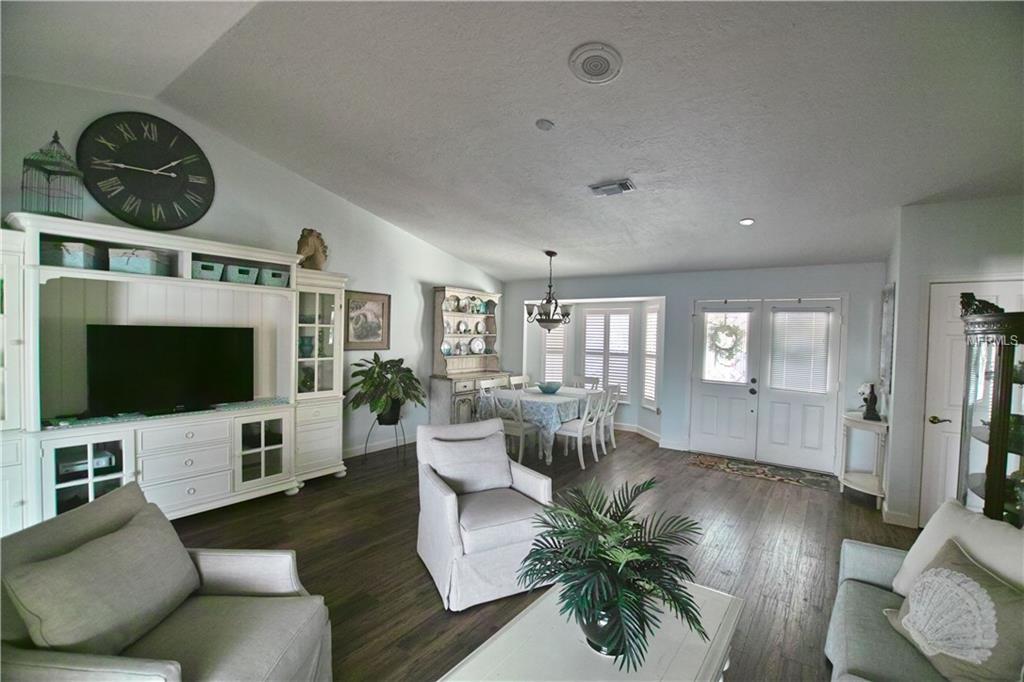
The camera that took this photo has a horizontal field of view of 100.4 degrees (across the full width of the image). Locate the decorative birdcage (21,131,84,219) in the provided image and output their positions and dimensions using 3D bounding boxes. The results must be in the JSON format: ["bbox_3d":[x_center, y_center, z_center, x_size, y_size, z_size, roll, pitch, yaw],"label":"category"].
[{"bbox_3d":[-3.105,-1.114,2.897,0.220,0.630,0.220,1,2,-9],"label":"decorative birdcage"}]

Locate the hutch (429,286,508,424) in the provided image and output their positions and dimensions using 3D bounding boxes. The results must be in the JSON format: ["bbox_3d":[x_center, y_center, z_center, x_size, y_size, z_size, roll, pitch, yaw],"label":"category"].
[{"bbox_3d":[-0.590,0.344,6.554,0.470,2.200,1.360,2,1,38],"label":"hutch"}]

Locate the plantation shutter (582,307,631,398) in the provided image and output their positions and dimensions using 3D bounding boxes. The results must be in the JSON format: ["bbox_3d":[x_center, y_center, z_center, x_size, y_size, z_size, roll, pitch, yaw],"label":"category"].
[{"bbox_3d":[1.552,0.219,7.075,0.860,1.490,0.070,2,2,36],"label":"plantation shutter"}]

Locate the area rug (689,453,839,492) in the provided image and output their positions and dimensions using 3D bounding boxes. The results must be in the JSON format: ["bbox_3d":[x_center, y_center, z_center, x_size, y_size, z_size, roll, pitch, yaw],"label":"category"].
[{"bbox_3d":[2.923,1.524,5.027,1.500,0.012,0.580,2,2,36],"label":"area rug"}]

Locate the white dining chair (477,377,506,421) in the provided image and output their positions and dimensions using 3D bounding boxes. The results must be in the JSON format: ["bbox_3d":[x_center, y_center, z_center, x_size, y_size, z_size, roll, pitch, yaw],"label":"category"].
[{"bbox_3d":[-0.155,1.011,6.008,0.500,0.910,0.460,2,1,35],"label":"white dining chair"}]

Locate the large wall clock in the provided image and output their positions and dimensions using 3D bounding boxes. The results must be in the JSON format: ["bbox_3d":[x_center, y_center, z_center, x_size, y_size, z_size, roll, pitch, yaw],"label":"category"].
[{"bbox_3d":[-3.004,-1.407,3.575,0.045,0.910,0.910,2,2,36],"label":"large wall clock"}]

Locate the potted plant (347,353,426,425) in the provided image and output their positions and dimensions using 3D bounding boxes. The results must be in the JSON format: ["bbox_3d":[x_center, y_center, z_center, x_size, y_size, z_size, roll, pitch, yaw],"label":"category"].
[{"bbox_3d":[-1.495,0.578,5.080,0.920,0.870,0.850,1,1,0],"label":"potted plant"}]

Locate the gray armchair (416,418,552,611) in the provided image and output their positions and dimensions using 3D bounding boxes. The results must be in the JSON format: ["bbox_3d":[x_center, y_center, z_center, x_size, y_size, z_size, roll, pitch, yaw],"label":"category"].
[{"bbox_3d":[-0.165,1.076,2.889,0.740,0.900,0.740,1,1,-26],"label":"gray armchair"}]

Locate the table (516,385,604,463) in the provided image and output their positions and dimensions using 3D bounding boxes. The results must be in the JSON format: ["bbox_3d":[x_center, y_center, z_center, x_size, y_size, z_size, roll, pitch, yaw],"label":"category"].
[{"bbox_3d":[0.513,1.101,5.889,1.060,0.765,1.480,2,1,35],"label":"table"}]

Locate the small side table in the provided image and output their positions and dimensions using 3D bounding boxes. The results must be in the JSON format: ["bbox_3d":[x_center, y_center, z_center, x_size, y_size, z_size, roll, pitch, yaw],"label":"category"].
[{"bbox_3d":[3.596,1.186,4.373,0.380,0.800,0.780,2,1,37],"label":"small side table"}]

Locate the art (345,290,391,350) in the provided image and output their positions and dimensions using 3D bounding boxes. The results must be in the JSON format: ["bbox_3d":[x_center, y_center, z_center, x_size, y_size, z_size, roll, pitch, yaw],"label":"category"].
[{"bbox_3d":[-1.794,-0.240,5.319,0.035,0.720,0.710,2,2,36],"label":"art"}]

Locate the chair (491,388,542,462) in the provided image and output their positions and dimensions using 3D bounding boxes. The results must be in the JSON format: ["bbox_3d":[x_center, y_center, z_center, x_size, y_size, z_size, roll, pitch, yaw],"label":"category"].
[{"bbox_3d":[0.037,1.028,5.347,0.460,0.910,0.500,2,1,35],"label":"chair"}]

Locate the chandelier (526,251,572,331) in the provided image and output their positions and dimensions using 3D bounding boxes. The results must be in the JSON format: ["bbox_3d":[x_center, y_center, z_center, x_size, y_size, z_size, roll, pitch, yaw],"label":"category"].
[{"bbox_3d":[0.515,-0.645,5.715,0.740,1.110,0.740,1,2,0],"label":"chandelier"}]

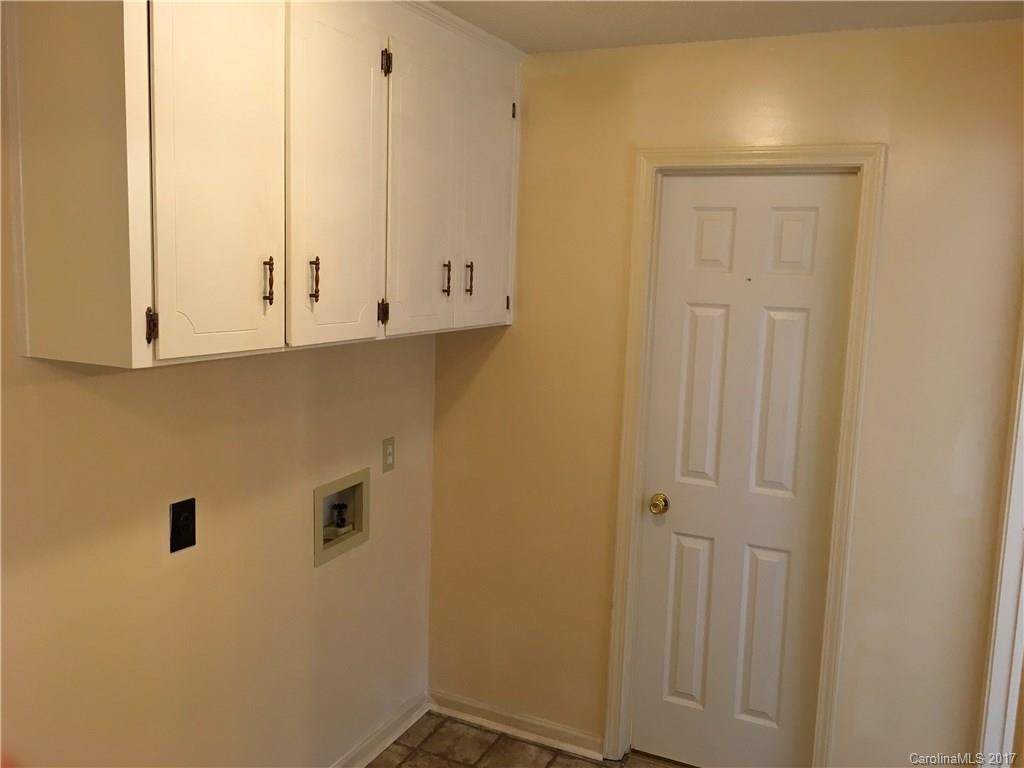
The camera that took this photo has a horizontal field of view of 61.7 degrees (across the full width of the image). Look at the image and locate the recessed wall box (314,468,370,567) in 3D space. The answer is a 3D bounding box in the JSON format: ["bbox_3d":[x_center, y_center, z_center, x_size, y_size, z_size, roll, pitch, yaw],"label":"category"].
[{"bbox_3d":[-0.569,0.418,2.746,0.088,0.247,0.287,6,9,24],"label":"recessed wall box"}]

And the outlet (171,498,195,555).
[{"bbox_3d":[-0.808,0.350,2.108,0.011,0.121,0.077,6,9,24],"label":"outlet"}]

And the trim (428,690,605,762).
[{"bbox_3d":[-0.004,1.265,3.201,0.725,0.070,0.023,6,9,24],"label":"trim"}]

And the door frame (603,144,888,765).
[{"bbox_3d":[0.723,0.319,2.808,0.744,2.102,0.128,6,9,24],"label":"door frame"}]

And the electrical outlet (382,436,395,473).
[{"bbox_3d":[-0.419,0.244,2.936,0.010,0.113,0.069,6,9,24],"label":"electrical outlet"}]

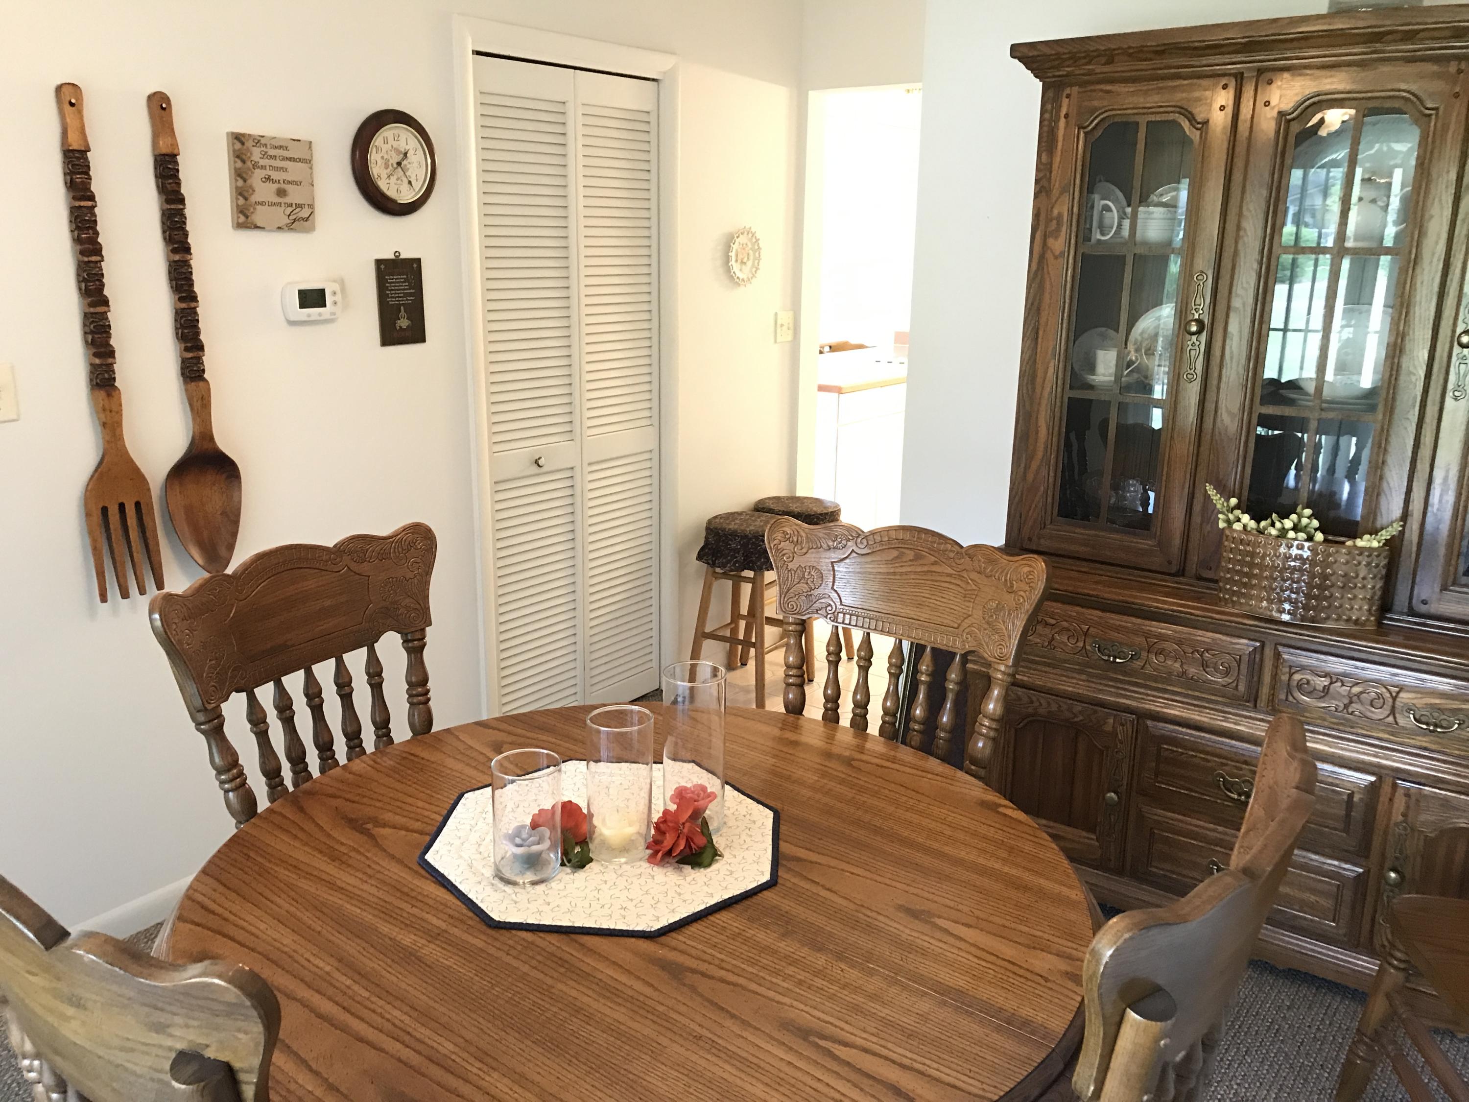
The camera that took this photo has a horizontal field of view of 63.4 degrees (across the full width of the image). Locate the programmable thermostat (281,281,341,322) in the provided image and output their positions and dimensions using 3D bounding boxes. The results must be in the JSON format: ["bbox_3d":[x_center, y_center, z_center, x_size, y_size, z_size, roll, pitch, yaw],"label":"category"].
[{"bbox_3d":[-1.021,-0.601,2.867,0.032,0.094,0.139,12,19,38],"label":"programmable thermostat"}]

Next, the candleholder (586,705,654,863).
[{"bbox_3d":[-0.153,0.315,1.604,0.088,0.191,0.088,0,15,-3],"label":"candleholder"}]

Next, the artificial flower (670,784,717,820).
[{"bbox_3d":[-0.058,0.360,1.705,0.068,0.048,0.068,0,15,-3],"label":"artificial flower"}]

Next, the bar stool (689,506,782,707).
[{"bbox_3d":[0.061,0.210,4.101,0.340,0.620,0.340,12,19,38],"label":"bar stool"}]

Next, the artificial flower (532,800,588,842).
[{"bbox_3d":[-0.232,0.367,1.608,0.076,0.060,0.065,-12,20,-41],"label":"artificial flower"}]

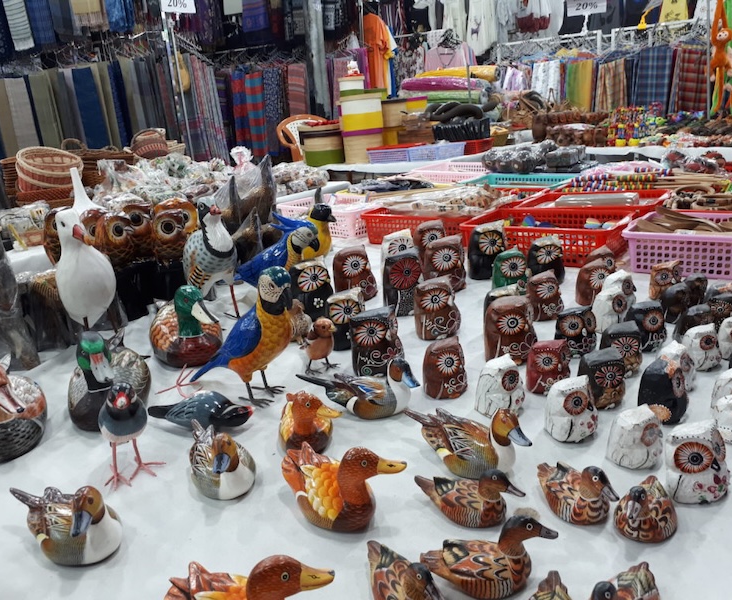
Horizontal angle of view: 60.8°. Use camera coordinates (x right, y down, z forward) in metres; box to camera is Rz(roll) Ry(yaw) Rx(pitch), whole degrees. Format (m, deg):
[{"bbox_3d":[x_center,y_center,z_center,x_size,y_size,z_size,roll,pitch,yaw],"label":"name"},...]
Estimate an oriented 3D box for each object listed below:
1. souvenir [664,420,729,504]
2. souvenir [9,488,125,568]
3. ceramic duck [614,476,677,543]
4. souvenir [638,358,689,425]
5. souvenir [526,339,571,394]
[{"bbox_3d":[0.370,0.177,0.698,0.057,0.083,0.053,-8,20,-11],"label":"souvenir"},{"bbox_3d":[-0.328,0.234,0.674,0.141,0.089,0.072,7,23,28],"label":"souvenir"},{"bbox_3d":[0.228,0.166,0.509,0.043,0.048,0.075,8,20,38],"label":"ceramic duck"},{"bbox_3d":[0.407,0.122,0.853,0.059,0.078,0.056,3,21,19],"label":"souvenir"},{"bbox_3d":[0.229,0.081,0.784,0.049,0.063,0.043,-13,18,-26],"label":"souvenir"}]

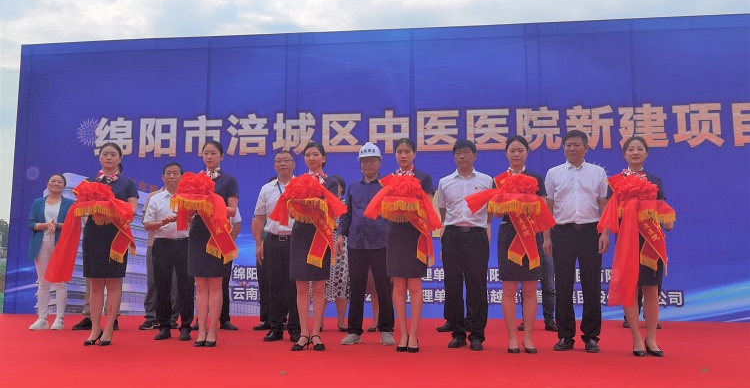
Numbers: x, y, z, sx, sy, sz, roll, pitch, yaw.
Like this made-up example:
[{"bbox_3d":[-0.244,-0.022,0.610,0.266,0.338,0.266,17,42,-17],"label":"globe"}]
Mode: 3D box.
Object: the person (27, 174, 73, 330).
[{"bbox_3d":[-3.419,0.593,6.153,0.500,1.634,0.380,2,-7,-15],"label":"person"}]

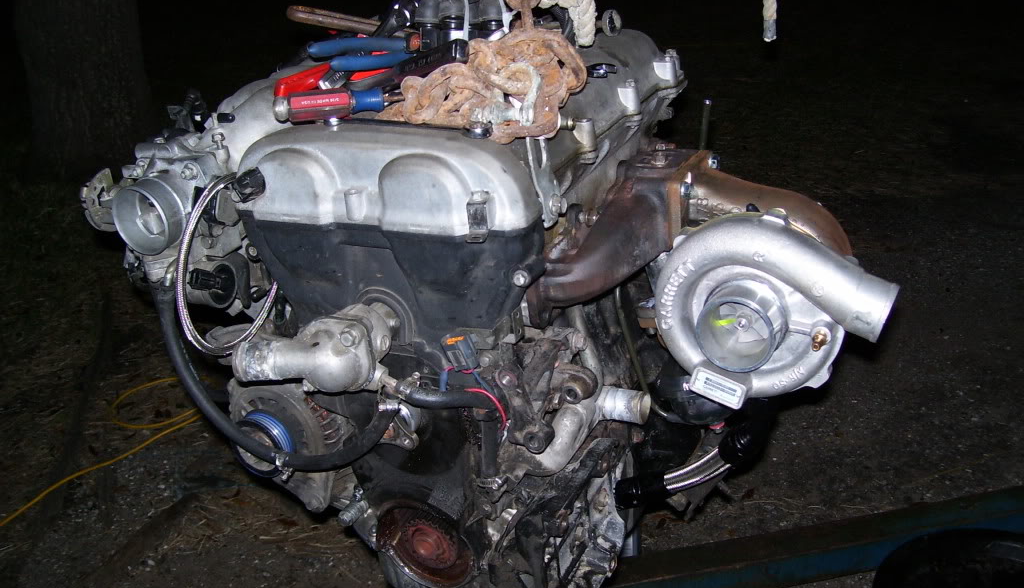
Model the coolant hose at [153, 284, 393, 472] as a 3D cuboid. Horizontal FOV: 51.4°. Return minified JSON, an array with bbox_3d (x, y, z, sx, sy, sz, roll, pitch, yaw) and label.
[{"bbox_3d":[-0.225,0.074,0.953,0.245,0.160,0.095,6,23,20],"label":"coolant hose"}]

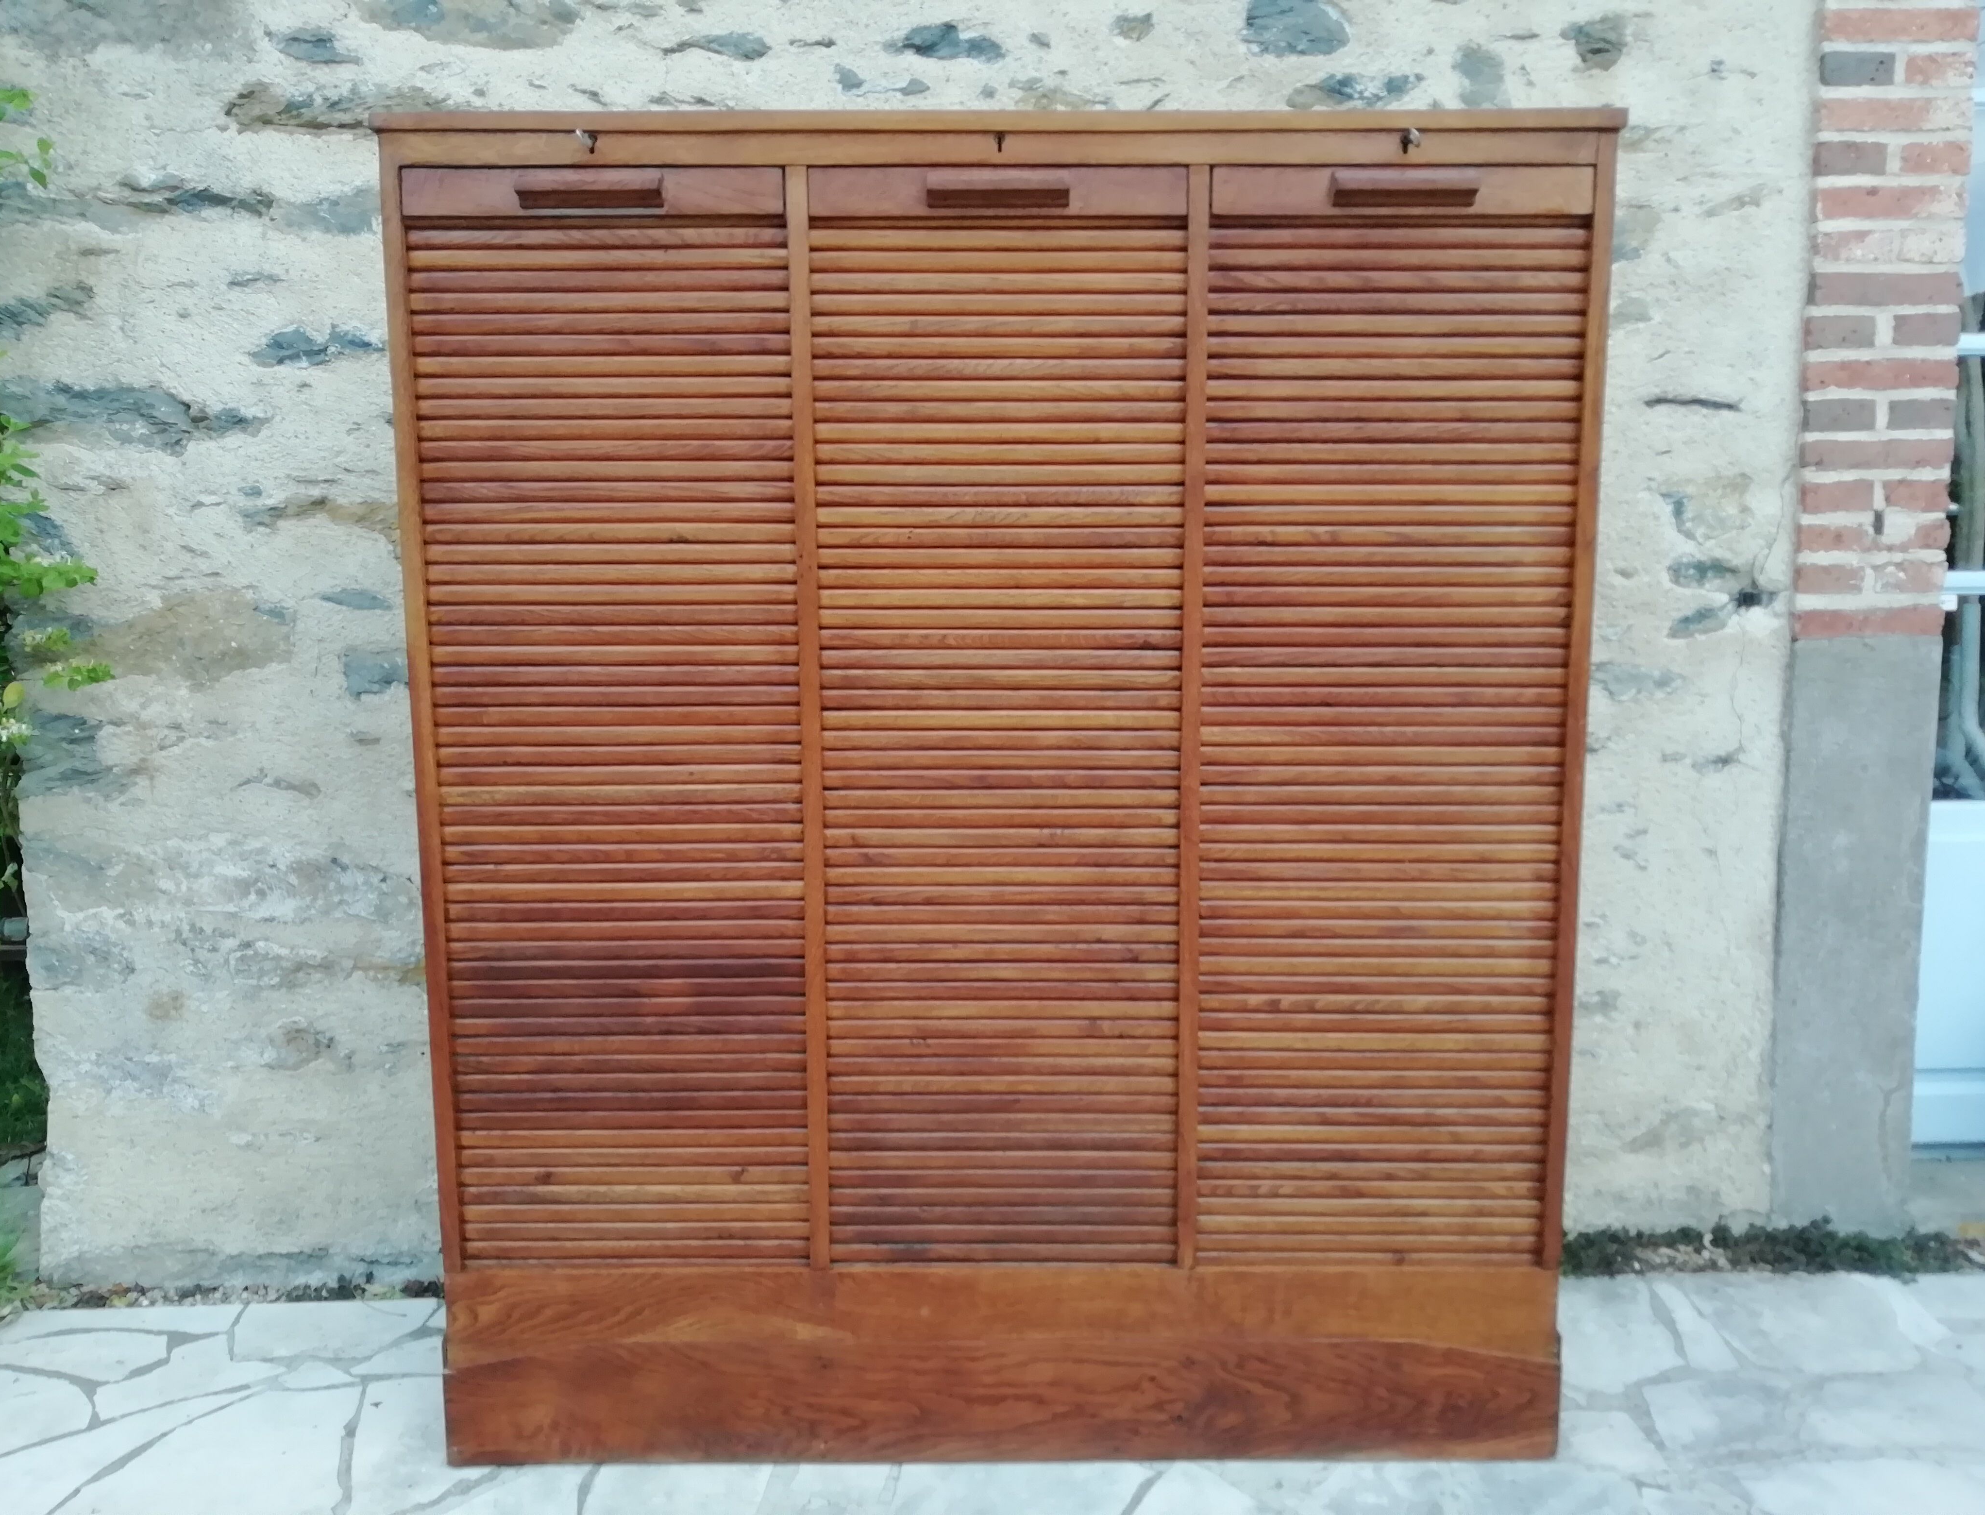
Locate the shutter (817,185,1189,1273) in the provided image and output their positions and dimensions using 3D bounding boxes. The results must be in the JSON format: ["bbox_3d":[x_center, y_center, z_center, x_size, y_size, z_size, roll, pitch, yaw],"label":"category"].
[{"bbox_3d":[0.010,-0.014,1.616,0.388,1.182,0.045,0,8,0],"label":"shutter"}]

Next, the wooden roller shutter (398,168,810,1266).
[{"bbox_3d":[-0.401,-0.013,1.617,0.392,1.182,0.045,0,8,0],"label":"wooden roller shutter"}]

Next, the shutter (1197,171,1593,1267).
[{"bbox_3d":[0.419,-0.015,1.614,0.388,1.182,0.045,0,8,0],"label":"shutter"}]

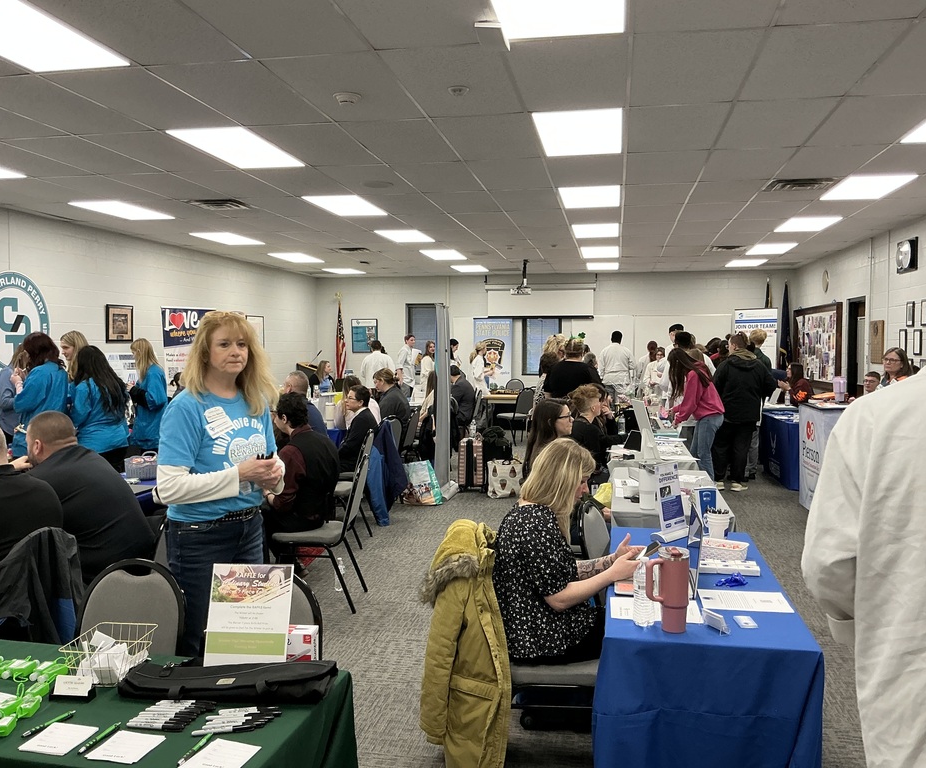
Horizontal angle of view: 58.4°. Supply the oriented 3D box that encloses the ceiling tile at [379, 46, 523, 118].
[{"bbox_3d":[-0.028,-1.621,4.497,0.610,0.030,1.220,1,3,11],"label":"ceiling tile"}]

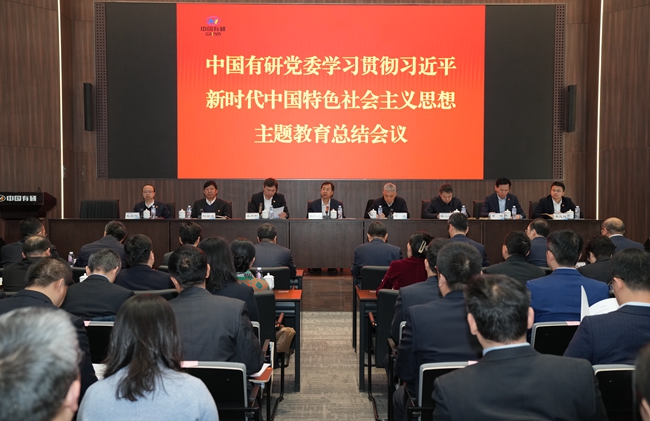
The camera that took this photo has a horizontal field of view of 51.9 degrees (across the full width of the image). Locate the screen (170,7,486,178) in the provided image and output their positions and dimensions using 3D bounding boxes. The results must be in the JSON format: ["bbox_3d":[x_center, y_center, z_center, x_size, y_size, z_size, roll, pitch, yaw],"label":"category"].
[{"bbox_3d":[0.105,-2.101,11.850,5.448,3.075,0.100,0,1,0],"label":"screen"}]

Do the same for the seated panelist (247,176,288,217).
[{"bbox_3d":[-0.821,0.201,9.650,0.570,1.362,0.750,0,1,-3],"label":"seated panelist"}]

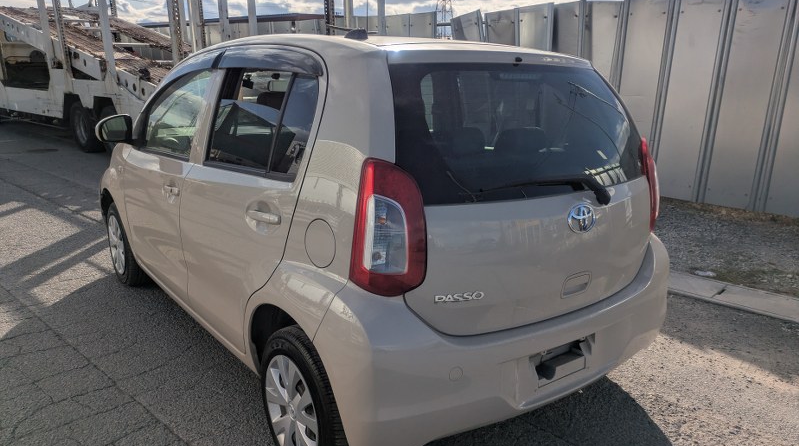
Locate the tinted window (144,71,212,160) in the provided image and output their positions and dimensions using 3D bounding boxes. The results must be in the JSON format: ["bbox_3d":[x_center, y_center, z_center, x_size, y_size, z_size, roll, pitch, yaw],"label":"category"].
[{"bbox_3d":[-1.079,-0.541,2.765,0.060,0.410,0.750,12,4,-40],"label":"tinted window"}]

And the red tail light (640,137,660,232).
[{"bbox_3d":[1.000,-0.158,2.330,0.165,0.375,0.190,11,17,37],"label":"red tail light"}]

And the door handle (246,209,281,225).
[{"bbox_3d":[-0.420,-0.020,1.770,0.048,0.042,0.210,-9,17,-36],"label":"door handle"}]

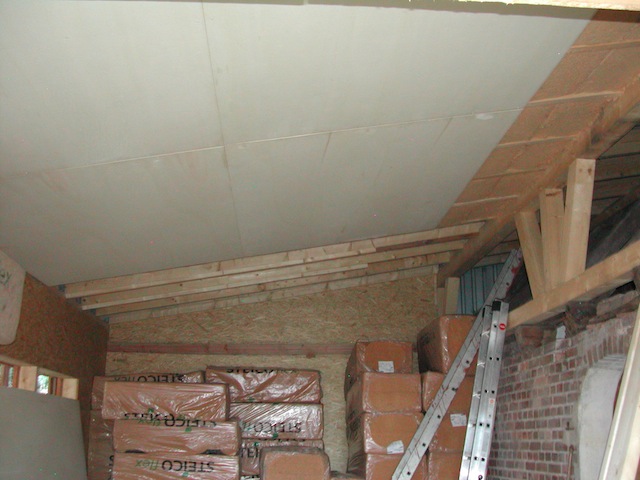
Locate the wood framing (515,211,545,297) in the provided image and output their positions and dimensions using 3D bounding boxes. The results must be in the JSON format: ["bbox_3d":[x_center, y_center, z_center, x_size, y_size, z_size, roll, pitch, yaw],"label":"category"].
[{"bbox_3d":[1.735,0.116,5.647,0.120,0.860,0.170,1,-36,-3],"label":"wood framing"}]

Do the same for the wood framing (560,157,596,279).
[{"bbox_3d":[1.790,-0.112,4.893,0.135,0.880,0.125,1,10,-3],"label":"wood framing"}]

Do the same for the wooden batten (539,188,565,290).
[{"bbox_3d":[1.764,-0.001,5.260,0.130,0.760,0.130,1,-16,-3],"label":"wooden batten"}]

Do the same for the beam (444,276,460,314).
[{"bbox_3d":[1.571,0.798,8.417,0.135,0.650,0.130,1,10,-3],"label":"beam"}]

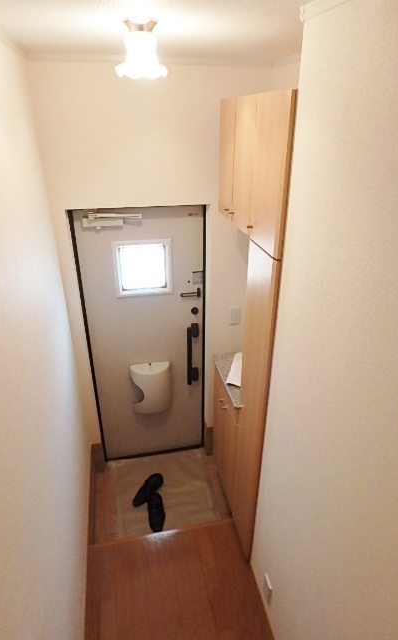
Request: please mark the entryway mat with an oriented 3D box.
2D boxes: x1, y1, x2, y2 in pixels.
[{"bbox_3d":[-0.247,1.184,2.701,0.691,0.012,0.649,-5,28,-10],"label":"entryway mat"}]

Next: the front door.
[{"bbox_3d":[-0.328,0.211,2.569,0.748,1.859,0.060,-5,28,-10],"label":"front door"}]

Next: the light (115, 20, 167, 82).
[{"bbox_3d":[-0.173,-0.806,1.161,0.155,0.137,0.155,-5,28,-10],"label":"light"}]

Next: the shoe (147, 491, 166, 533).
[{"bbox_3d":[-0.273,1.236,2.503,0.100,0.090,0.275,-3,28,-6],"label":"shoe"}]

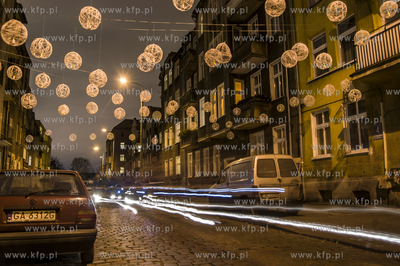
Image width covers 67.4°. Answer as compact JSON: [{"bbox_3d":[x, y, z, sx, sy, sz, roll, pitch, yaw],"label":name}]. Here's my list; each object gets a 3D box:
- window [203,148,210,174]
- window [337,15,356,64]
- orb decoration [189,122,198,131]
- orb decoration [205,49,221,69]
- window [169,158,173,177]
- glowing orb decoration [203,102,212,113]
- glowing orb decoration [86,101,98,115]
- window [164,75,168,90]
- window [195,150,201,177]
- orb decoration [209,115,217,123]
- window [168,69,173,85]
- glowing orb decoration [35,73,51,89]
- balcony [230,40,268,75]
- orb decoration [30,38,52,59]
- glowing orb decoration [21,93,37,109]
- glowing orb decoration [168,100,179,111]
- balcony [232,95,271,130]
[{"bbox_3d":[0.572,2.346,24.215,0.200,2.184,1.200,3,-10,-22],"label":"window"},{"bbox_3d":[5.662,-3.527,11.543,0.150,1.780,0.850,3,-10,-22],"label":"window"},{"bbox_3d":[-0.302,-0.312,13.940,0.400,0.400,0.400,-1,-10,0],"label":"orb decoration"},{"bbox_3d":[0.276,-1.683,6.735,0.400,0.400,0.400,-1,-10,0],"label":"orb decoration"},{"bbox_3d":[-3.212,3.869,33.558,0.200,2.027,1.250,3,-10,-22],"label":"window"},{"bbox_3d":[0.373,-1.146,13.470,0.400,0.400,0.400,3,-10,-20],"label":"glowing orb decoration"},{"bbox_3d":[-3.550,-0.813,9.907,0.400,0.400,0.400,3,-10,-20],"label":"glowing orb decoration"},{"bbox_3d":[-4.054,-6.144,36.491,0.150,2.000,1.300,2,-10,-21],"label":"window"},{"bbox_3d":[-0.149,2.697,25.876,0.150,2.237,1.110,5,-12,-23],"label":"window"},{"bbox_3d":[0.693,-0.698,15.379,0.390,0.390,0.390,3,-10,-20],"label":"orb decoration"},{"bbox_3d":[-3.401,-6.579,35.595,0.150,2.034,1.310,5,-12,-23],"label":"window"},{"bbox_3d":[-4.354,-1.440,8.339,0.399,0.411,0.399,-1,-9,0],"label":"glowing orb decoration"},{"bbox_3d":[2.866,-4.379,17.792,1.030,1.020,2.500,3,-10,-22],"label":"balcony"},{"bbox_3d":[-3.215,-1.707,6.084,0.399,0.411,0.399,-1,-9,0],"label":"orb decoration"},{"bbox_3d":[-4.850,-0.900,8.510,0.460,0.460,0.460,-1,-10,0],"label":"glowing orb decoration"},{"bbox_3d":[-1.029,-1.068,11.639,0.400,0.400,0.400,-1,-10,0],"label":"glowing orb decoration"},{"bbox_3d":[2.774,-0.983,16.786,0.942,1.083,2.559,3,-10,-20],"label":"balcony"}]

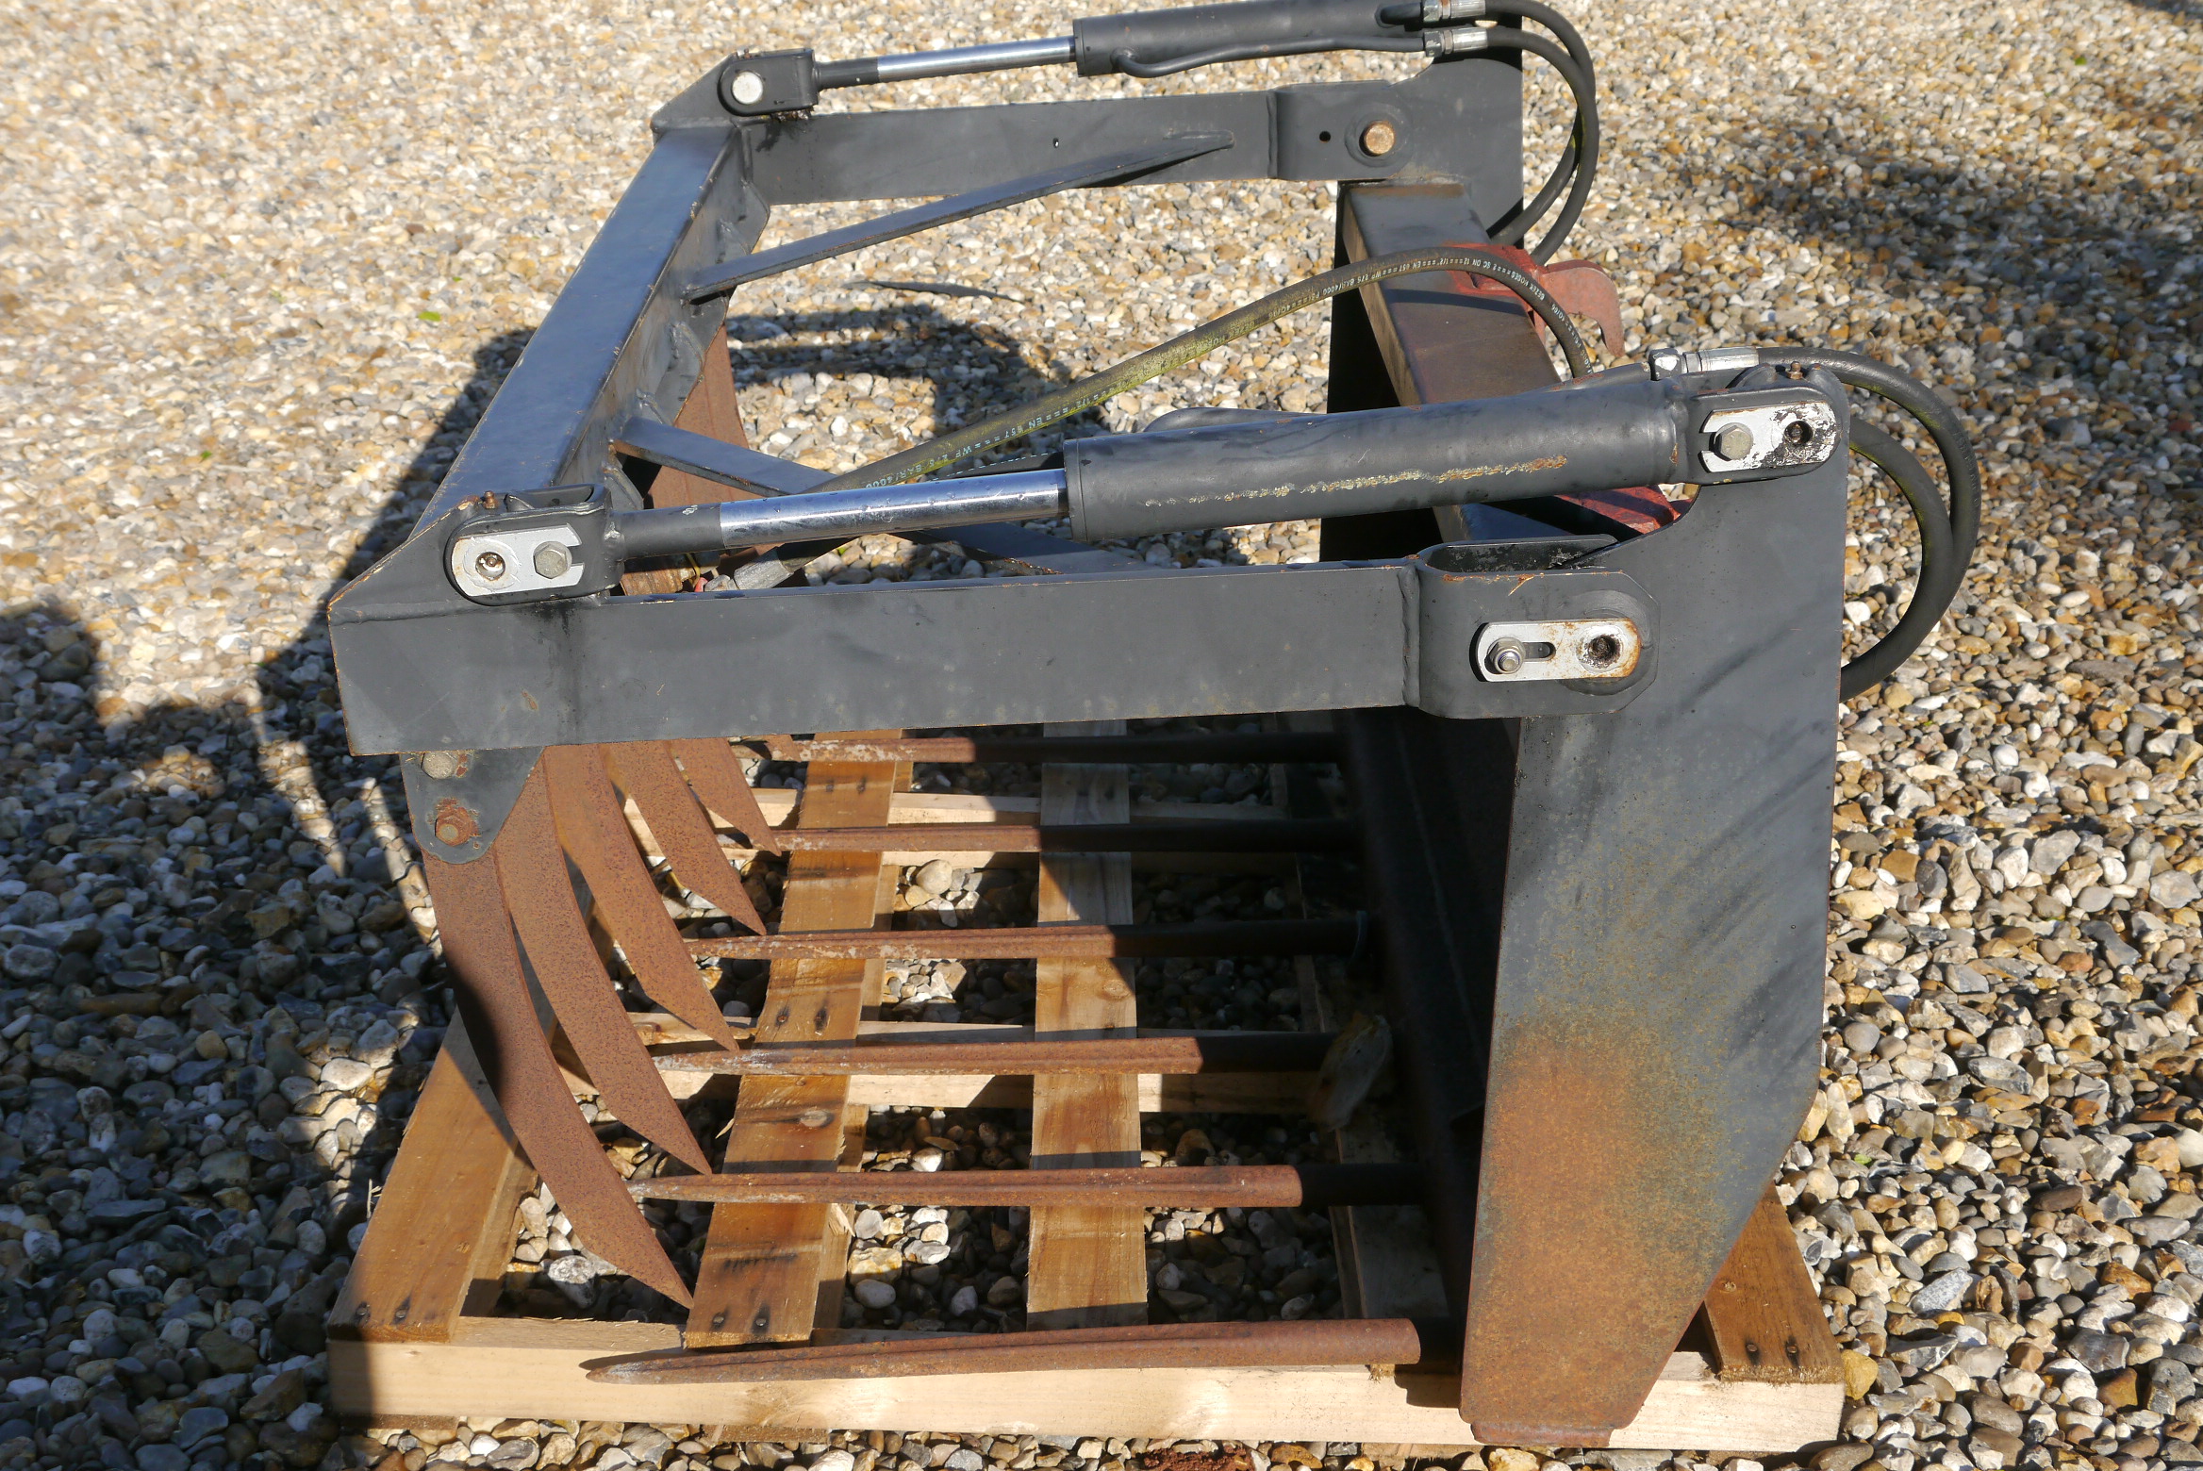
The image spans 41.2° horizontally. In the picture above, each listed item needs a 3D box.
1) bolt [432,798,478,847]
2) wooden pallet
[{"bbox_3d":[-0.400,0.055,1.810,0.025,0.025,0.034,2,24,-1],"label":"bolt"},{"bbox_3d":[-0.013,0.206,2.556,1.030,0.095,1.230,2,24,-1],"label":"wooden pallet"}]

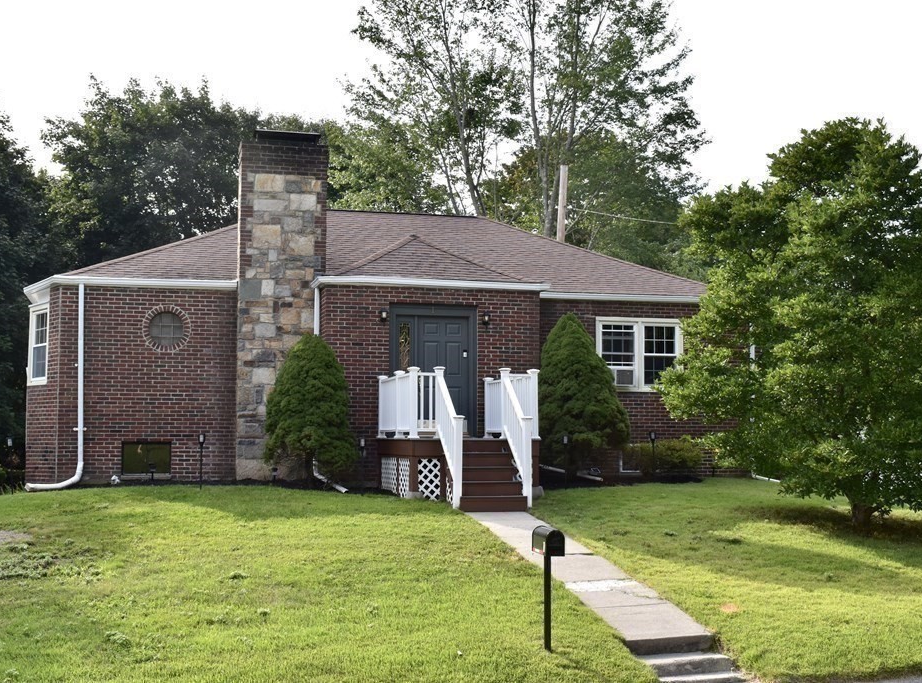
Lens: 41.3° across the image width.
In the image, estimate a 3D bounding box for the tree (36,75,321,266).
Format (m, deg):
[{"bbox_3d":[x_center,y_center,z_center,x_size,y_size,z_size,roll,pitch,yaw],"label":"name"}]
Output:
[{"bbox_3d":[-8.655,-2.280,37.579,9.000,11.810,9.000,1,-4,-13],"label":"tree"}]

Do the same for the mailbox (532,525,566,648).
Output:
[{"bbox_3d":[0.765,2.160,10.688,0.170,1.060,0.500,1,-4,-11],"label":"mailbox"}]

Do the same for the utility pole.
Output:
[{"bbox_3d":[2.725,-0.839,35.886,0.260,8.840,0.260,5,-4,-13],"label":"utility pole"}]

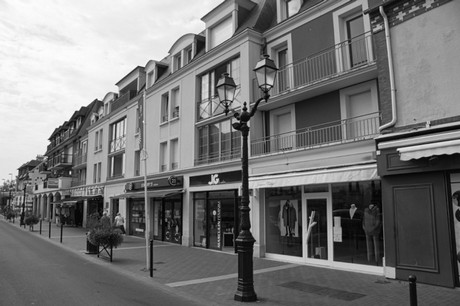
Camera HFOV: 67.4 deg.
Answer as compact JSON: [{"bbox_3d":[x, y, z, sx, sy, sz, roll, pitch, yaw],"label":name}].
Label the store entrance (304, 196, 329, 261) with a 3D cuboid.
[{"bbox_3d":[2.794,2.464,11.096,0.150,2.140,1.000,7,-12,-39],"label":"store entrance"}]

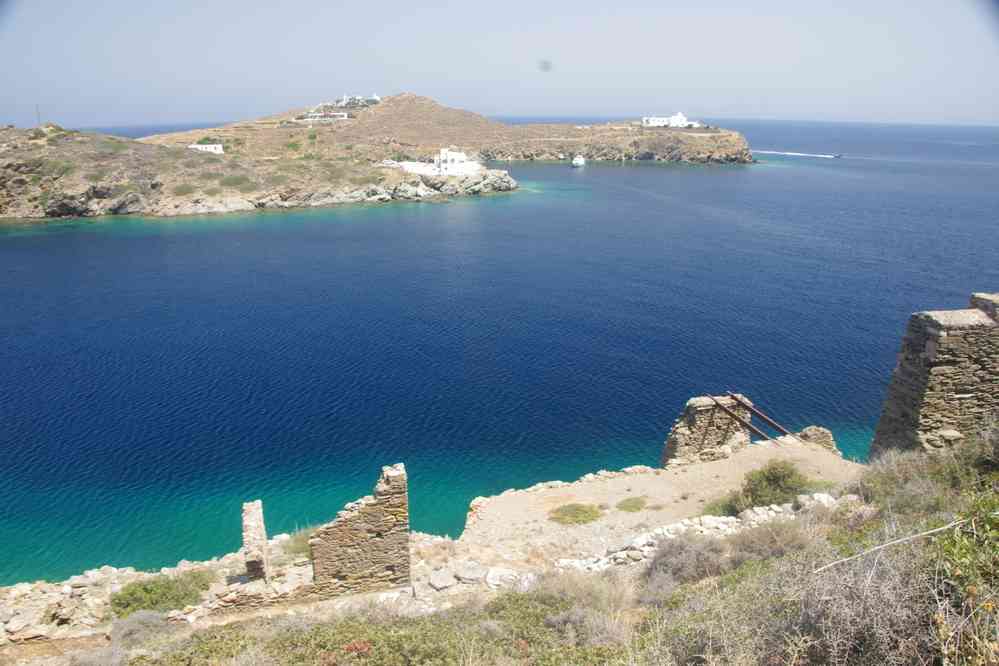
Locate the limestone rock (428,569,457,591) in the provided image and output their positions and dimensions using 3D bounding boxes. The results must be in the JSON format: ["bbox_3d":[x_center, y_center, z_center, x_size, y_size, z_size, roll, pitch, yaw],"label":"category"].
[{"bbox_3d":[-1.892,8.183,24.870,0.800,0.350,0.600,-6,17,-19],"label":"limestone rock"}]

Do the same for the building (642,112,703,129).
[{"bbox_3d":[89.712,-110.515,389.638,30.000,8.000,11.000,2,16,6],"label":"building"}]

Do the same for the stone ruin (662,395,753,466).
[{"bbox_3d":[9.028,4.220,32.675,3.200,2.400,1.700,-4,17,-11],"label":"stone ruin"}]

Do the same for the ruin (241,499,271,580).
[{"bbox_3d":[-8.072,6.905,24.812,0.680,2.600,0.650,-3,16,-11],"label":"ruin"}]

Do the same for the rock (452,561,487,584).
[{"bbox_3d":[-1.017,8.184,25.600,1.100,0.400,0.800,0,16,0],"label":"rock"}]

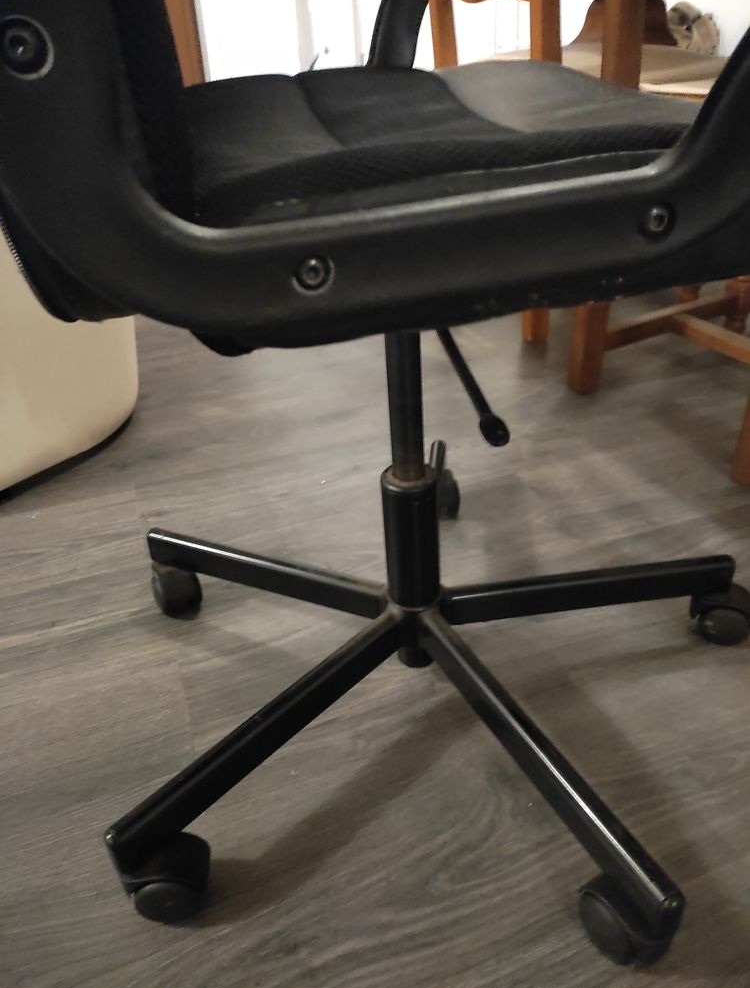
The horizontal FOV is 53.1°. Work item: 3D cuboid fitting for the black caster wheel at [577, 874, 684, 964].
[{"bbox_3d":[0.174,0.294,0.525,0.047,0.060,0.062,-21,36,-25],"label":"black caster wheel"}]

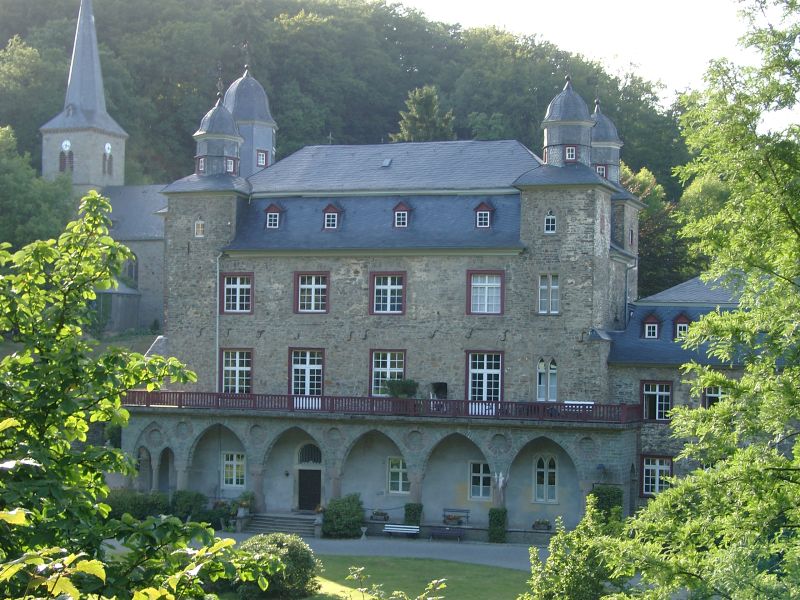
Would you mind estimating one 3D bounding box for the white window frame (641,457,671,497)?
[{"bbox_3d":[13.431,9.197,77.226,1.374,1.891,0.150,0,-1,17],"label":"white window frame"}]

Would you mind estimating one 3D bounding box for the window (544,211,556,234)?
[{"bbox_3d":[8.173,-4.182,80.325,0.665,1.251,0.150,0,-1,19],"label":"window"}]

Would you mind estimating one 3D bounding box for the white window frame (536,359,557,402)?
[{"bbox_3d":[7.445,4.077,74.908,1.036,2.175,0.150,0,-2,19],"label":"white window frame"}]

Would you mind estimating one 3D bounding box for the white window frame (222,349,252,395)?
[{"bbox_3d":[-8.887,3.972,80.597,1.692,2.384,0.150,0,-2,19],"label":"white window frame"}]

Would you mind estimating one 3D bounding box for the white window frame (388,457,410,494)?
[{"bbox_3d":[0.070,9.811,82.690,1.504,2.118,0.150,0,-1,19],"label":"white window frame"}]

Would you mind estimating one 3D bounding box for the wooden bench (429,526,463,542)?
[{"bbox_3d":[2.316,11.518,72.649,1.662,0.770,0.580,0,-2,19],"label":"wooden bench"}]

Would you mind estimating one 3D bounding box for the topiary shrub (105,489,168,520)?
[{"bbox_3d":[-15.066,11.931,84.794,3.100,2.187,1.500,0,-1,19],"label":"topiary shrub"}]

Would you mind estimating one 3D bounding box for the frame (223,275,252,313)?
[{"bbox_3d":[-8.840,-0.306,80.713,1.622,2.009,0.150,0,-2,19],"label":"frame"}]

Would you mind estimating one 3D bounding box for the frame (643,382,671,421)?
[{"bbox_3d":[12.799,5.066,73.649,1.367,1.815,0.150,0,-2,19],"label":"frame"}]

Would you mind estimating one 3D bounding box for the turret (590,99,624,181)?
[{"bbox_3d":[12.145,-9.747,90.958,3.167,5.304,3.167,0,-1,19],"label":"turret"}]

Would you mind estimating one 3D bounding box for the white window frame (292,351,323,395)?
[{"bbox_3d":[-5.205,4.438,83.090,1.781,3.143,0.150,0,-1,17],"label":"white window frame"}]

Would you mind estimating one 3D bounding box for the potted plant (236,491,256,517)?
[{"bbox_3d":[-8.636,11.463,83.213,1.050,1.486,1.050,1,-1,0],"label":"potted plant"}]

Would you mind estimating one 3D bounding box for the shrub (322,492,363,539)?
[{"bbox_3d":[-3.096,11.740,80.646,2.100,2.427,1.900,0,-1,19],"label":"shrub"}]

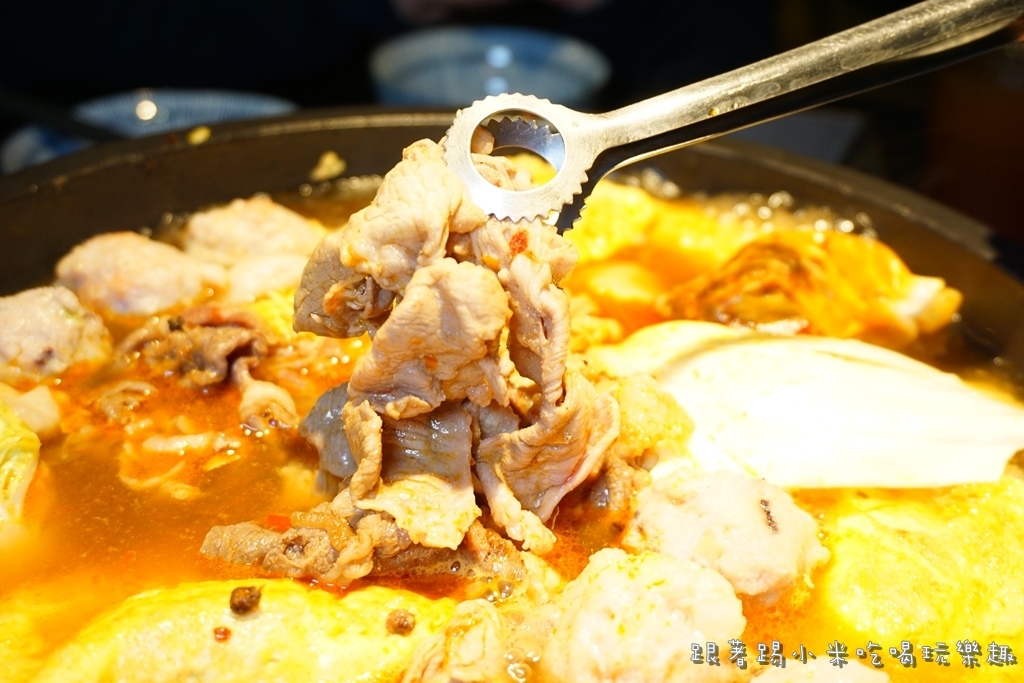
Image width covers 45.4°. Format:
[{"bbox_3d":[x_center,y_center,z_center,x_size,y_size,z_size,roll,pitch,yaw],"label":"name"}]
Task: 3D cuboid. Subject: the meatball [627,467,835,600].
[{"bbox_3d":[0.050,0.048,0.290,0.049,0.035,0.042,11,29,18],"label":"meatball"}]

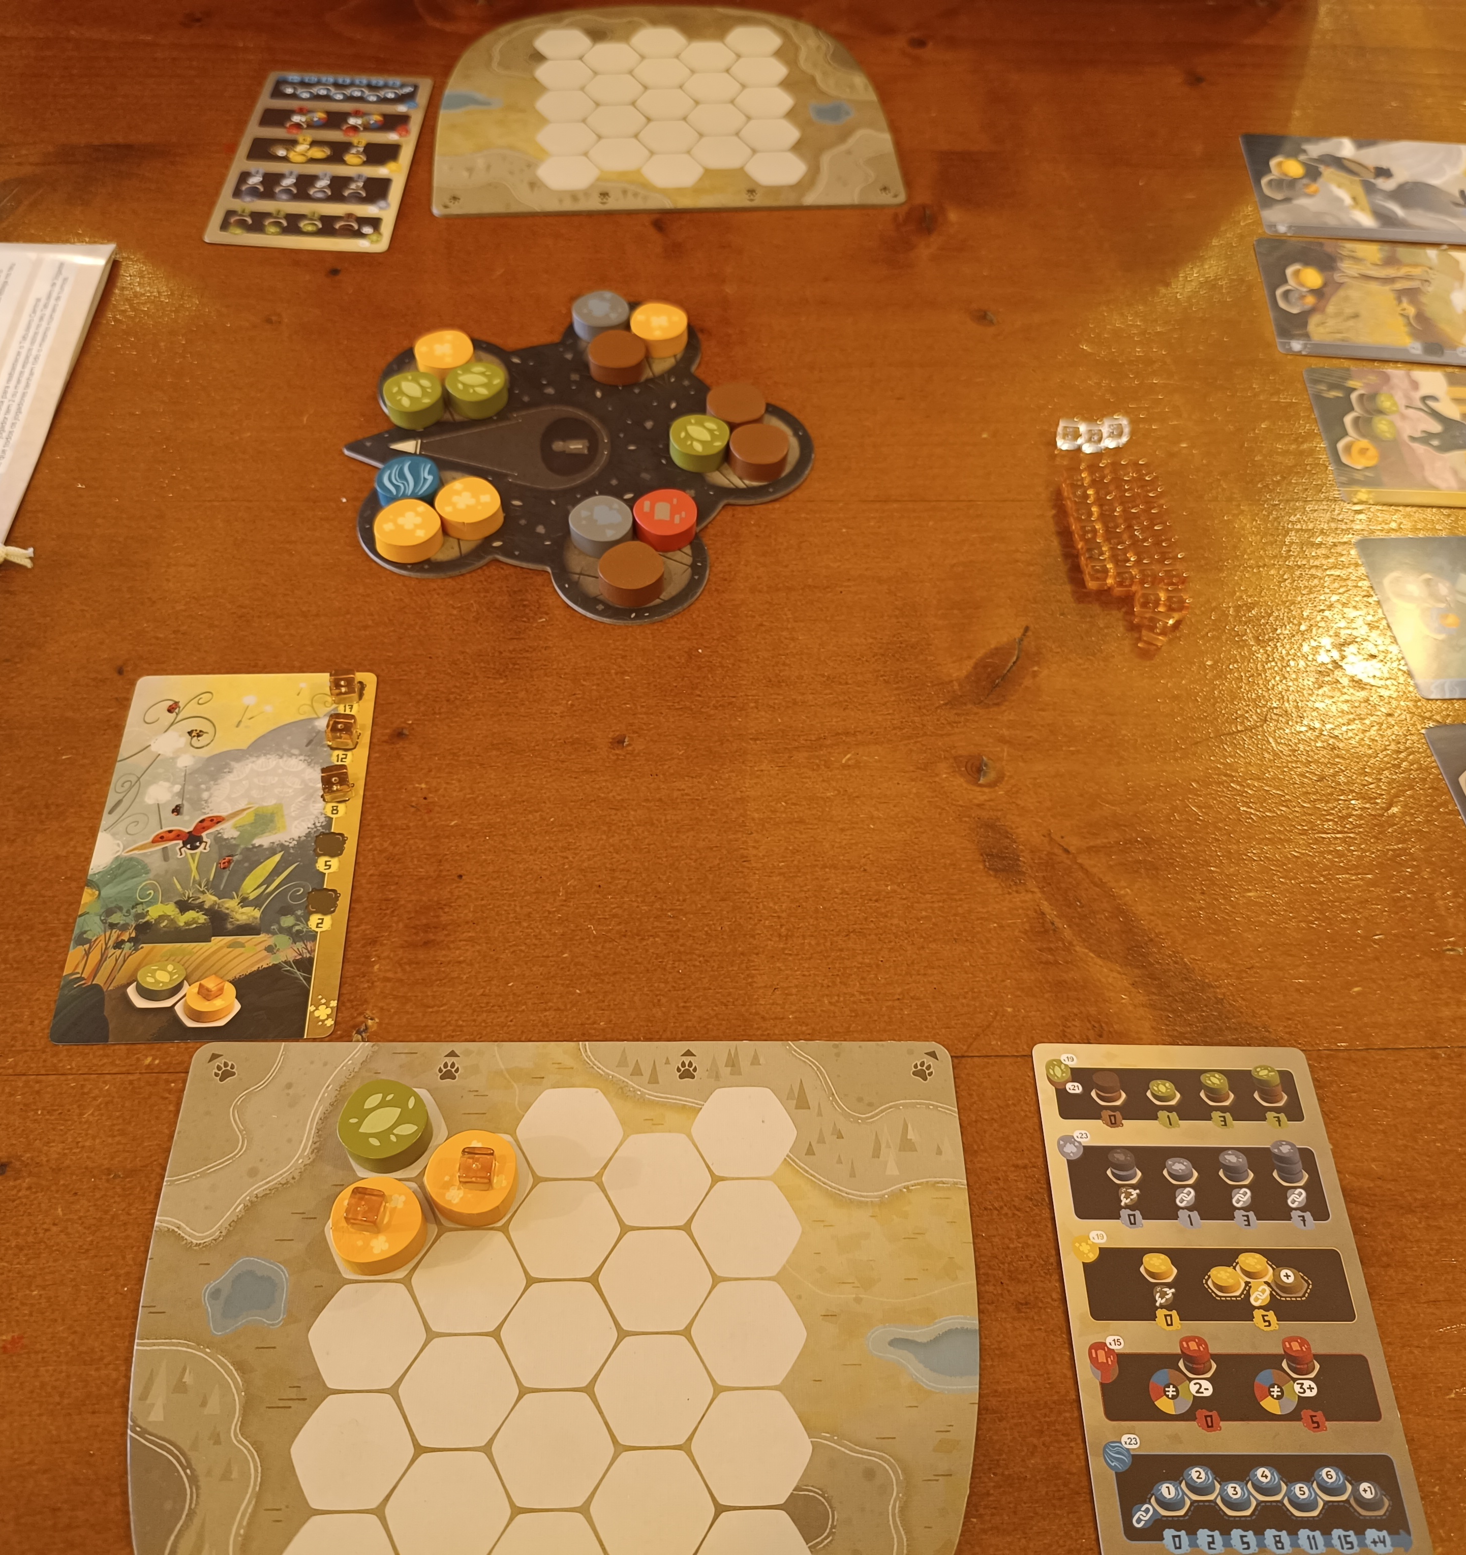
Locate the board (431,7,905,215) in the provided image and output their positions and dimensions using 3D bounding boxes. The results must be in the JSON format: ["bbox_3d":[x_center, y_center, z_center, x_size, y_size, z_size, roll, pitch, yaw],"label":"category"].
[{"bbox_3d":[-0.030,-0.289,0.616,0.190,0.002,0.158,-3,55,-4],"label":"board"}]

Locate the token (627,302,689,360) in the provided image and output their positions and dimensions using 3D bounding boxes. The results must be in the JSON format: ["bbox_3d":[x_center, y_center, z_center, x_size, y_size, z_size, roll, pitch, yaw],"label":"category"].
[{"bbox_3d":[-0.026,-0.162,0.521,0.020,0.008,0.020,1,55,-1],"label":"token"}]

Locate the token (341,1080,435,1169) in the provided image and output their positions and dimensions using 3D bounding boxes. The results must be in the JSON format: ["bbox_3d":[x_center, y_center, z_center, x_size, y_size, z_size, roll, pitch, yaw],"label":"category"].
[{"bbox_3d":[-0.084,0.084,0.348,0.021,0.008,0.021,1,55,-2],"label":"token"}]

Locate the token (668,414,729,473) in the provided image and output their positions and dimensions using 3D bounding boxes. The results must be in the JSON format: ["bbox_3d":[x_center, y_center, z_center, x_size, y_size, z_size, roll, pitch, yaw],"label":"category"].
[{"bbox_3d":[-0.011,-0.114,0.488,0.020,0.008,0.020,1,55,-1],"label":"token"}]

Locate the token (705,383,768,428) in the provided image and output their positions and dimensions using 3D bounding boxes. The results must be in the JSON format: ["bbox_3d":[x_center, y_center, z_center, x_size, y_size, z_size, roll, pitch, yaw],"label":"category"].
[{"bbox_3d":[0.001,-0.126,0.497,0.020,0.008,0.020,1,55,-1],"label":"token"}]

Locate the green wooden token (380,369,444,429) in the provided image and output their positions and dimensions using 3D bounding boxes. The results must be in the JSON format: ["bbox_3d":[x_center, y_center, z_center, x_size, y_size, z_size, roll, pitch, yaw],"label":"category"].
[{"bbox_3d":[-0.110,-0.130,0.496,0.021,0.008,0.021,1,55,-2],"label":"green wooden token"}]

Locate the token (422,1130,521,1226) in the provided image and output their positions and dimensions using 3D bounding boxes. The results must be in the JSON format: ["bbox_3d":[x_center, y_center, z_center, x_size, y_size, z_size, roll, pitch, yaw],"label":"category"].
[{"bbox_3d":[-0.062,0.095,0.340,0.020,0.009,0.020,1,55,-1],"label":"token"}]

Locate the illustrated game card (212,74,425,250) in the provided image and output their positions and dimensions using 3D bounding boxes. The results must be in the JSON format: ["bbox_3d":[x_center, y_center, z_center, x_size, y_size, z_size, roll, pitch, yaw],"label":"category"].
[{"bbox_3d":[-0.165,-0.251,0.585,0.070,0.001,0.120,2,55,-1],"label":"illustrated game card"}]

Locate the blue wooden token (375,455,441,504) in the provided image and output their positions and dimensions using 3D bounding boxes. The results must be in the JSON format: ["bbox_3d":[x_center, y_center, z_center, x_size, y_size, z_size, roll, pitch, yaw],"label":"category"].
[{"bbox_3d":[-0.106,-0.095,0.472,0.020,0.008,0.020,1,55,-1],"label":"blue wooden token"}]

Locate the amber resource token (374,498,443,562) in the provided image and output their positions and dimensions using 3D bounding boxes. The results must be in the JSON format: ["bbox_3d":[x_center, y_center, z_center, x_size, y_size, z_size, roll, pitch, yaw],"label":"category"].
[{"bbox_3d":[-0.104,-0.079,0.461,0.021,0.008,0.021,1,55,-2],"label":"amber resource token"}]

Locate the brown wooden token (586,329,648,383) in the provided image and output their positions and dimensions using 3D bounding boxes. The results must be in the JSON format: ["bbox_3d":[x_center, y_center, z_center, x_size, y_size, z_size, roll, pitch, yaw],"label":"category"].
[{"bbox_3d":[-0.041,-0.149,0.512,0.020,0.008,0.020,1,55,-1],"label":"brown wooden token"}]

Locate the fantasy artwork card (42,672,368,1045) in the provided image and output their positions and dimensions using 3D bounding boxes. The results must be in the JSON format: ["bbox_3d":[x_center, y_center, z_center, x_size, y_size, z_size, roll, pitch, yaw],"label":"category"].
[{"bbox_3d":[-0.140,0.018,0.398,0.070,0.001,0.119,-1,55,-3],"label":"fantasy artwork card"}]

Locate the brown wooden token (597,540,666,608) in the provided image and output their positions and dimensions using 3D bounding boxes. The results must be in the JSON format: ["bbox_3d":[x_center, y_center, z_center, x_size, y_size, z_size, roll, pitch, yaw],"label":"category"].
[{"bbox_3d":[-0.032,-0.064,0.453,0.021,0.008,0.021,1,55,-2],"label":"brown wooden token"}]

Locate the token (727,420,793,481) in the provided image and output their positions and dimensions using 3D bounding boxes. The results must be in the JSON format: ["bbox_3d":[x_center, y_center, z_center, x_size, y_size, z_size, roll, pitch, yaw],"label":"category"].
[{"bbox_3d":[0.009,-0.110,0.486,0.020,0.008,0.020,1,55,-1],"label":"token"}]

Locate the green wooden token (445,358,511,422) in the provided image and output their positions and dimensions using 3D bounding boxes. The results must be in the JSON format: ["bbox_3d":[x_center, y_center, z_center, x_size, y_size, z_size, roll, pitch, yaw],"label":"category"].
[{"bbox_3d":[-0.089,-0.134,0.499,0.020,0.008,0.020,1,55,-1],"label":"green wooden token"}]

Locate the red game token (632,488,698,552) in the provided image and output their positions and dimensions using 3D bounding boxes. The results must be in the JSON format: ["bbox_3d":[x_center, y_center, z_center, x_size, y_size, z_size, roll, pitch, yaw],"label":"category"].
[{"bbox_3d":[-0.022,-0.084,0.467,0.020,0.008,0.020,1,55,-1],"label":"red game token"}]

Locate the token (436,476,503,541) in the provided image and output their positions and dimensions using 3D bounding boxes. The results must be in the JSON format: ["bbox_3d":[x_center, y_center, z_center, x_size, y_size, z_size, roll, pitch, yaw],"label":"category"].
[{"bbox_3d":[-0.085,-0.087,0.467,0.021,0.008,0.021,1,55,-2],"label":"token"}]

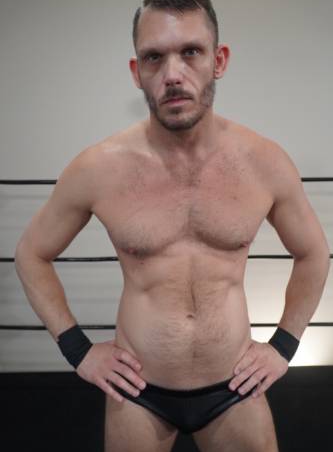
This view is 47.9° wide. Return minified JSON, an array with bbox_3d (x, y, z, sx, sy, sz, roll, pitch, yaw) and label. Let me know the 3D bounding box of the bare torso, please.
[{"bbox_3d":[0.037,0.065,0.851,0.385,0.570,0.240,-2,20,-6],"label":"bare torso"}]

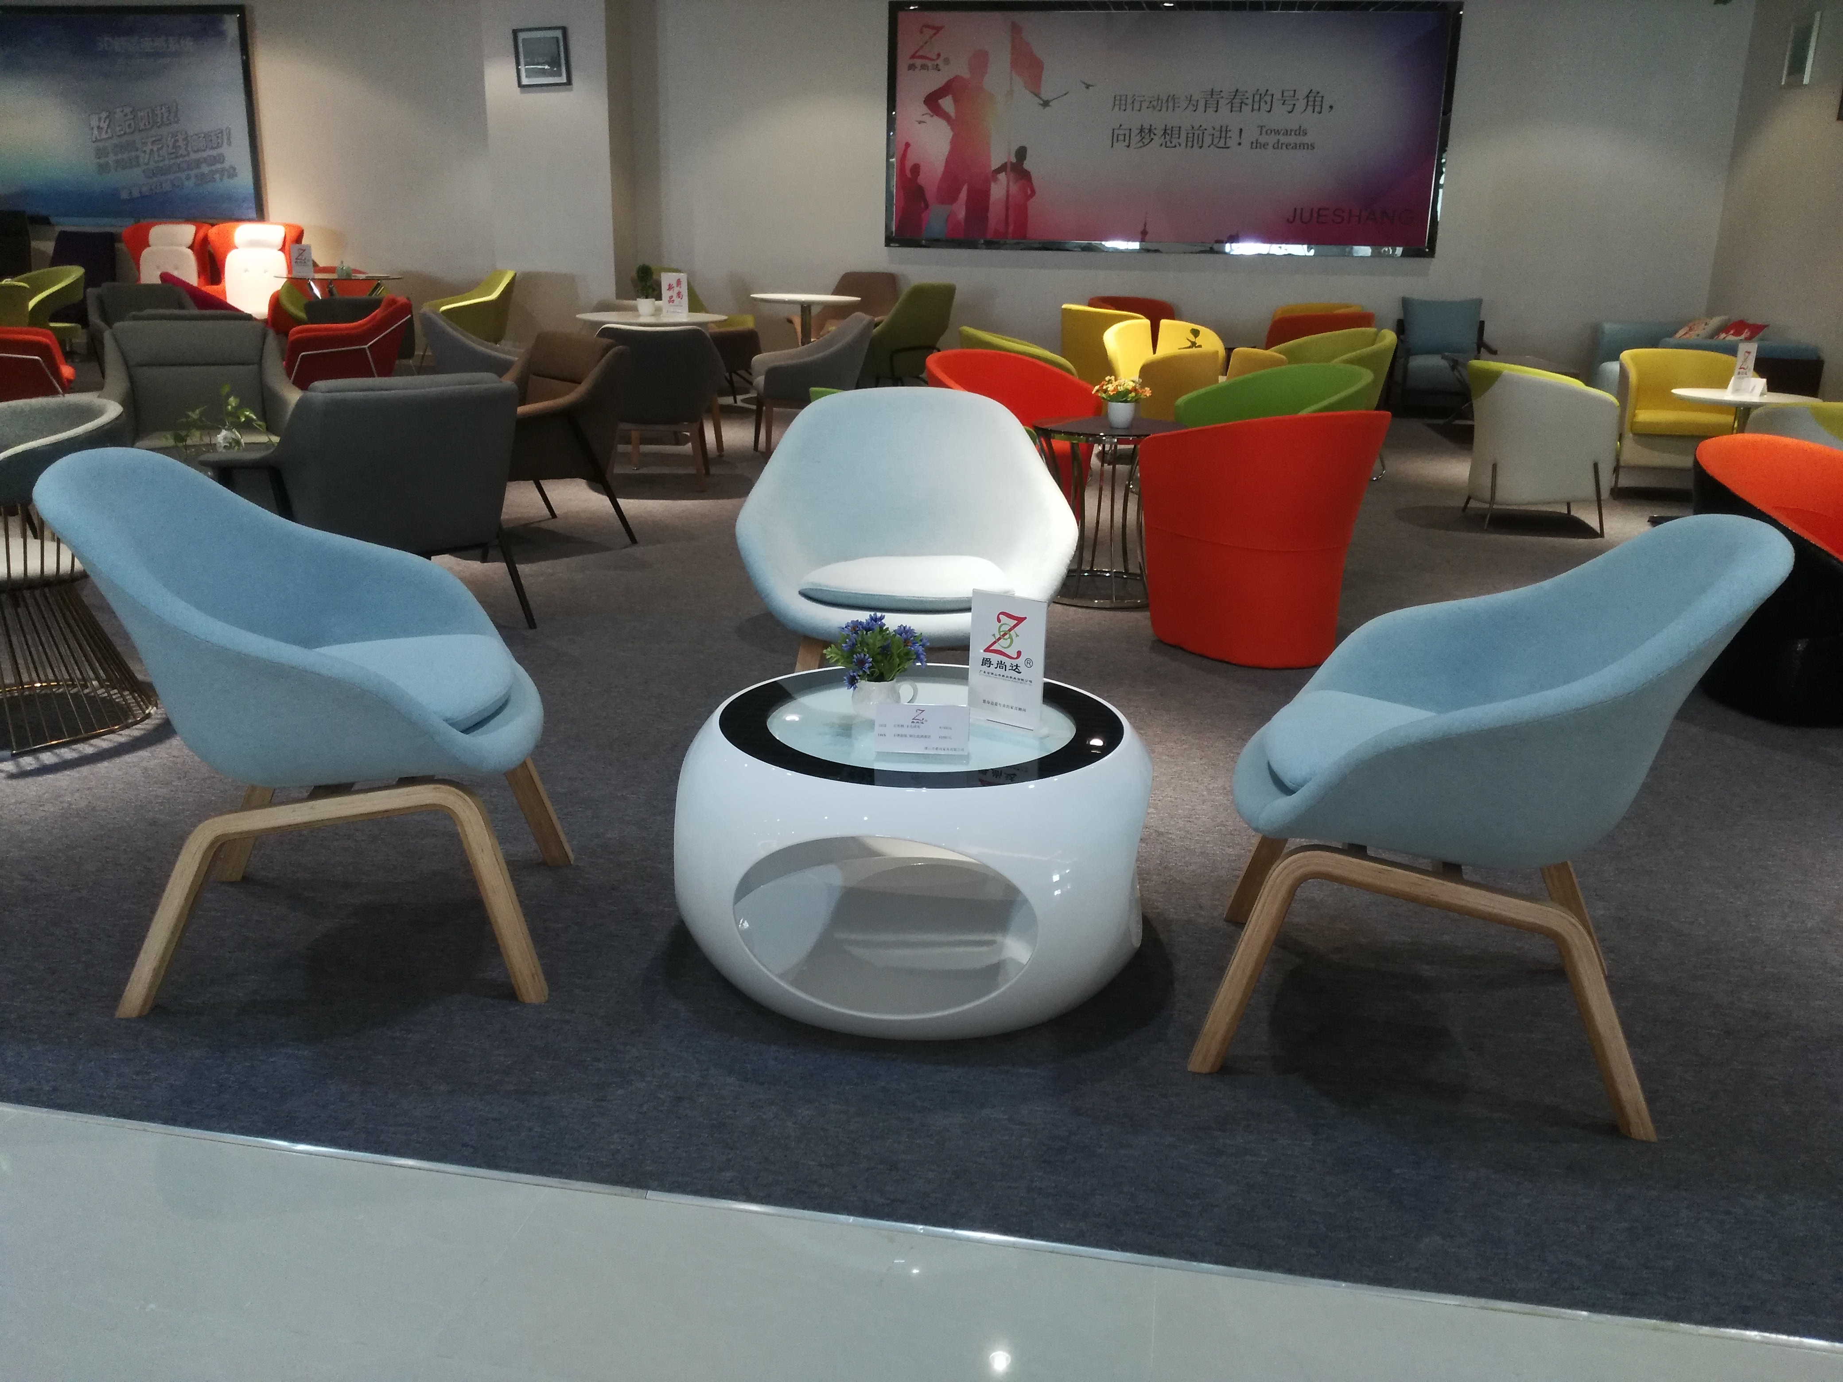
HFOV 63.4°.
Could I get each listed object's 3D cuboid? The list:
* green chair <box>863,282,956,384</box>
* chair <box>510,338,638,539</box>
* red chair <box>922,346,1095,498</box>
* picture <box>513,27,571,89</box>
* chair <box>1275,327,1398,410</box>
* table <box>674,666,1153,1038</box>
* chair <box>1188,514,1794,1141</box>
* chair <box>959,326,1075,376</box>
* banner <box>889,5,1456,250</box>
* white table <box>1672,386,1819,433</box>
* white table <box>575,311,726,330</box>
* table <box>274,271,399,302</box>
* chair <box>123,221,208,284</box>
[{"bbox_3d":[-0.111,-2.261,9.968,0.720,0.900,0.680,17,22,42],"label":"green chair"},{"bbox_3d":[-1.624,-0.984,5.825,0.739,0.773,0.750,-13,22,-40],"label":"chair"},{"bbox_3d":[0.343,-0.962,5.965,0.720,0.710,0.680,-7,18,-26],"label":"red chair"},{"bbox_3d":[-2.993,-5.016,11.816,0.435,0.430,0.030,1,16,10],"label":"picture"},{"bbox_3d":[2.138,-1.491,7.780,0.680,0.770,0.720,-8,19,-28],"label":"chair"},{"bbox_3d":[-0.006,0.224,2.453,0.790,0.385,0.790,4,17,8],"label":"table"},{"bbox_3d":[0.817,0.118,2.194,0.722,0.811,0.784,6,17,15],"label":"chair"},{"bbox_3d":[0.545,-1.683,8.379,0.660,0.730,0.700,5,17,12],"label":"chair"},{"bbox_3d":[1.883,-4.420,11.736,4.400,1.870,0.100,4,17,9],"label":"banner"},{"bbox_3d":[3.700,-1.043,6.778,0.616,0.577,0.616,1,16,0],"label":"white table"},{"bbox_3d":[-1.440,-1.614,8.032,0.784,0.745,0.784,1,16,0],"label":"white table"},{"bbox_3d":[-4.689,-2.908,12.001,1.000,0.770,1.000,4,17,9],"label":"table"},{"bbox_3d":[-6.658,-3.514,13.253,0.694,1.221,0.717,-3,17,-14],"label":"chair"}]

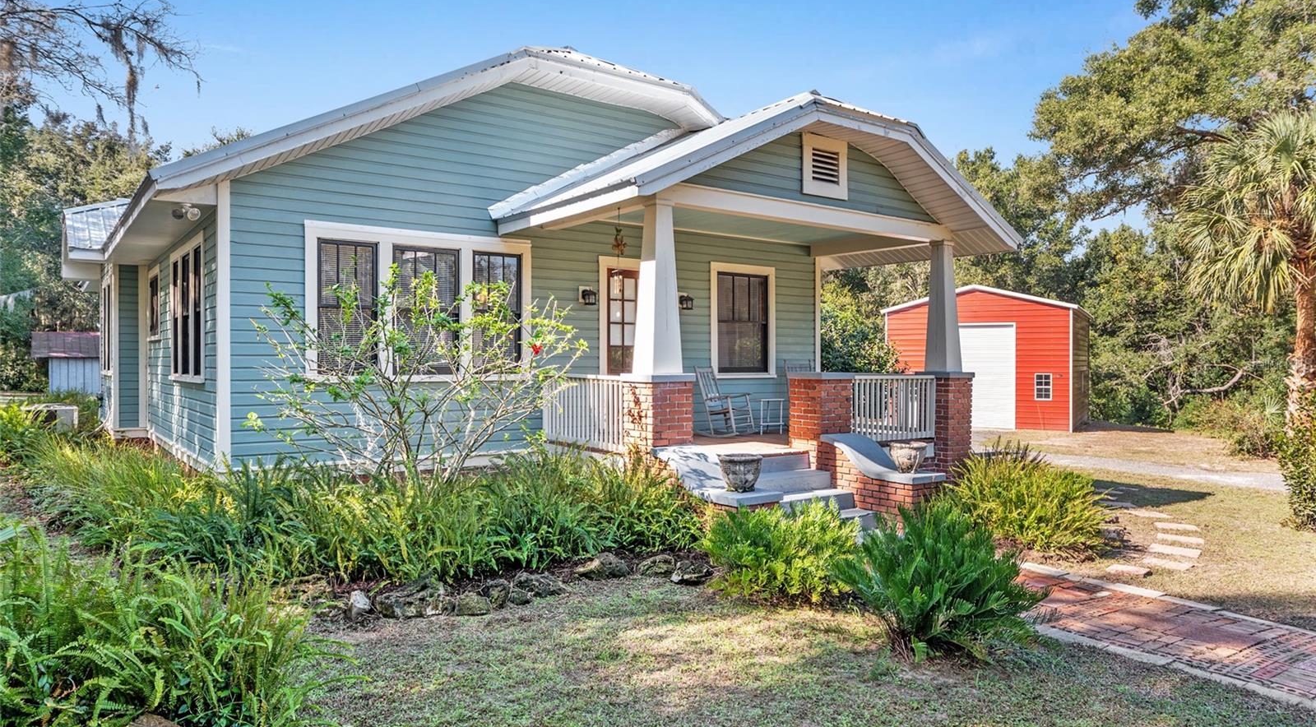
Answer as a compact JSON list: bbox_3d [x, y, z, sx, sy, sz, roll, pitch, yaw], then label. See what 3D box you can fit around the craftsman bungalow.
[{"bbox_3d":[-2.953,-1.094,13.345,10.000,5.700,13.800,0,0,-36],"label":"craftsman bungalow"}]

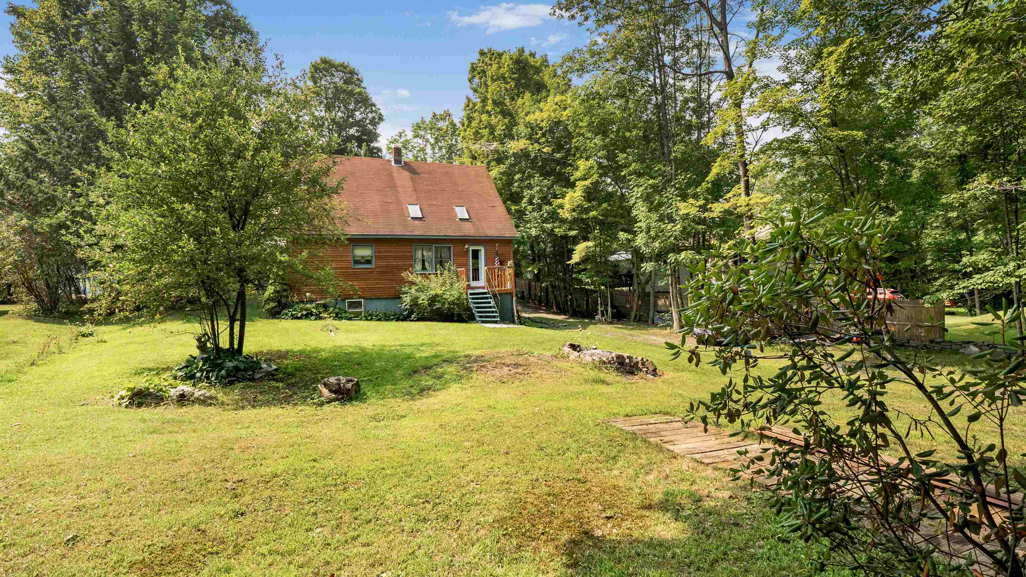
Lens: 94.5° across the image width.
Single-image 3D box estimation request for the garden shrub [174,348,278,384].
[{"bbox_3d":[-5.511,1.432,9.100,1.750,0.460,1.600,-2,3,-31],"label":"garden shrub"}]

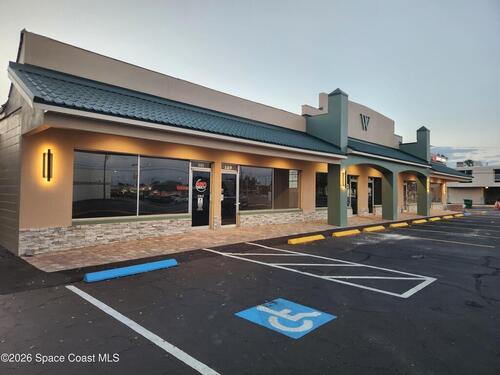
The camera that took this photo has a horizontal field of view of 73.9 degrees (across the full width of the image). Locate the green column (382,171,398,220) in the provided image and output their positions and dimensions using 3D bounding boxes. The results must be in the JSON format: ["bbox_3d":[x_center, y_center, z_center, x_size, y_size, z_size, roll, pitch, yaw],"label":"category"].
[{"bbox_3d":[7.624,0.423,18.086,0.600,2.700,0.600,2,0,42],"label":"green column"}]

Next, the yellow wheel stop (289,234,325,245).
[{"bbox_3d":[1.816,1.636,10.443,0.160,0.130,1.830,0,-1,44],"label":"yellow wheel stop"}]

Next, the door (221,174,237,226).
[{"bbox_3d":[-0.829,0.447,13.100,0.070,2.098,0.850,0,-1,44],"label":"door"}]

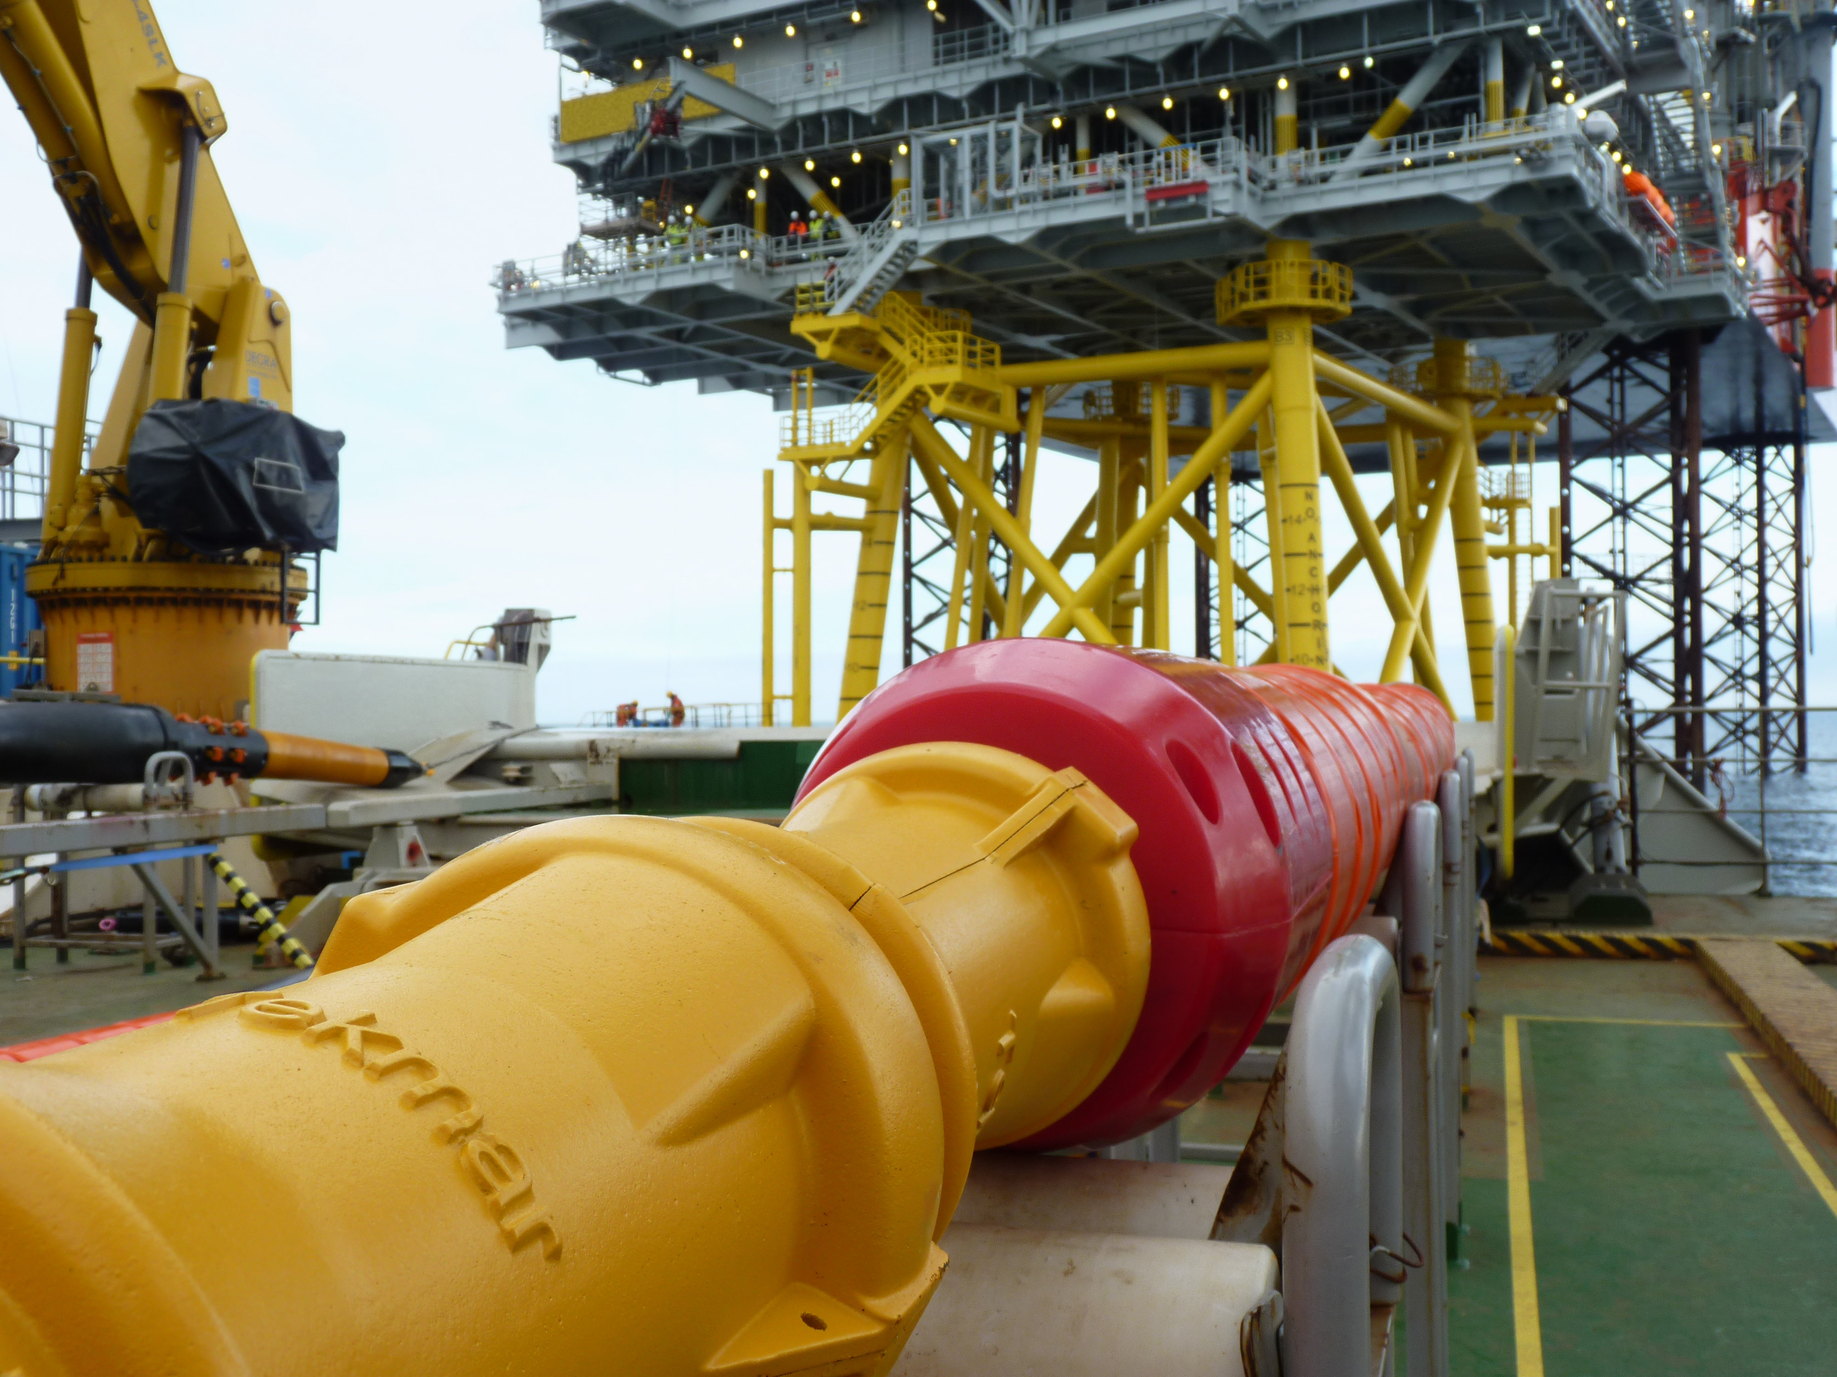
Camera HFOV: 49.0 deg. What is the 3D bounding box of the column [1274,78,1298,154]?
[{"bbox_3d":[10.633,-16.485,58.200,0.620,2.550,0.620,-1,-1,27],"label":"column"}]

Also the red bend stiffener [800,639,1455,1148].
[{"bbox_3d":[0.672,0.179,3.612,0.410,0.410,4.420,-1,-1,16],"label":"red bend stiffener"}]

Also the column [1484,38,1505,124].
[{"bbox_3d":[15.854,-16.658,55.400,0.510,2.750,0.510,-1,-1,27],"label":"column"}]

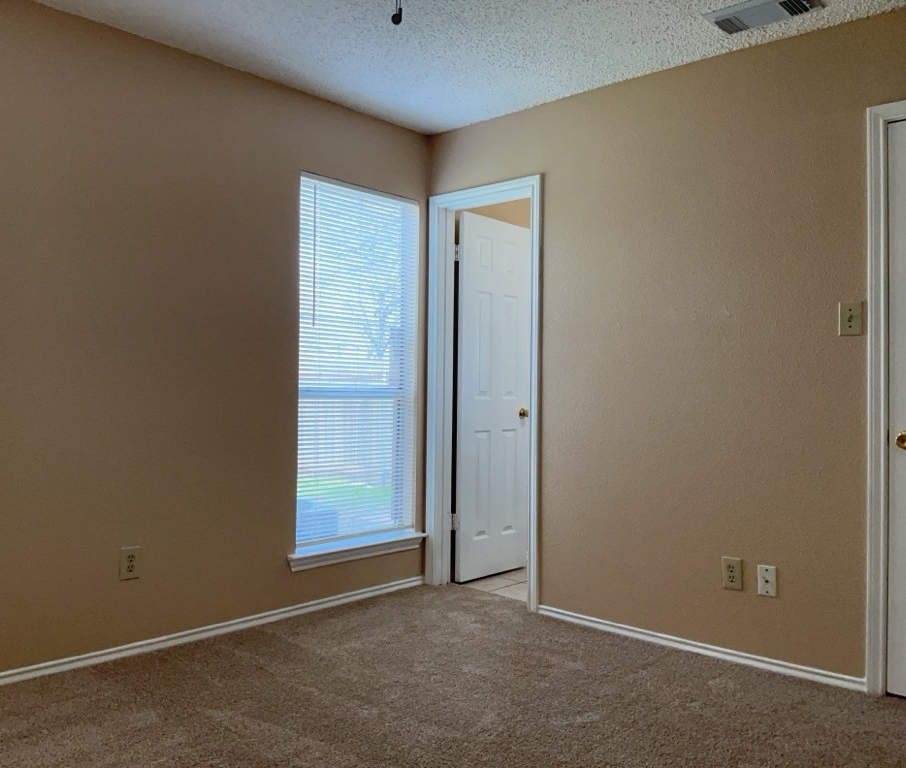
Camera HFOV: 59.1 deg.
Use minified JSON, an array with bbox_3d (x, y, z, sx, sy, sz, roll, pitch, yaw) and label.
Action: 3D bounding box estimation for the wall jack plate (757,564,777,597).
[{"bbox_3d":[1.217,0.763,3.076,0.071,0.115,0.007,1,0,42],"label":"wall jack plate"}]

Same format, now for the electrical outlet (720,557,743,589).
[{"bbox_3d":[1.115,0.758,3.170,0.079,0.124,0.008,1,0,42],"label":"electrical outlet"}]

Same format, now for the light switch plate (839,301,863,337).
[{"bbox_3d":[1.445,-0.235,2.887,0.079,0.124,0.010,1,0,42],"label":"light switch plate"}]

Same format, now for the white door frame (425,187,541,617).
[{"bbox_3d":[0.181,0.045,4.114,0.750,2.100,0.140,1,0,42],"label":"white door frame"}]

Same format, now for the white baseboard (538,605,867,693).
[{"bbox_3d":[0.942,1.077,3.318,1.450,0.049,0.013,1,0,42],"label":"white baseboard"}]

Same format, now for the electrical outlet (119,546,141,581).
[{"bbox_3d":[-1.266,0.705,3.123,0.008,0.124,0.079,1,0,42],"label":"electrical outlet"}]

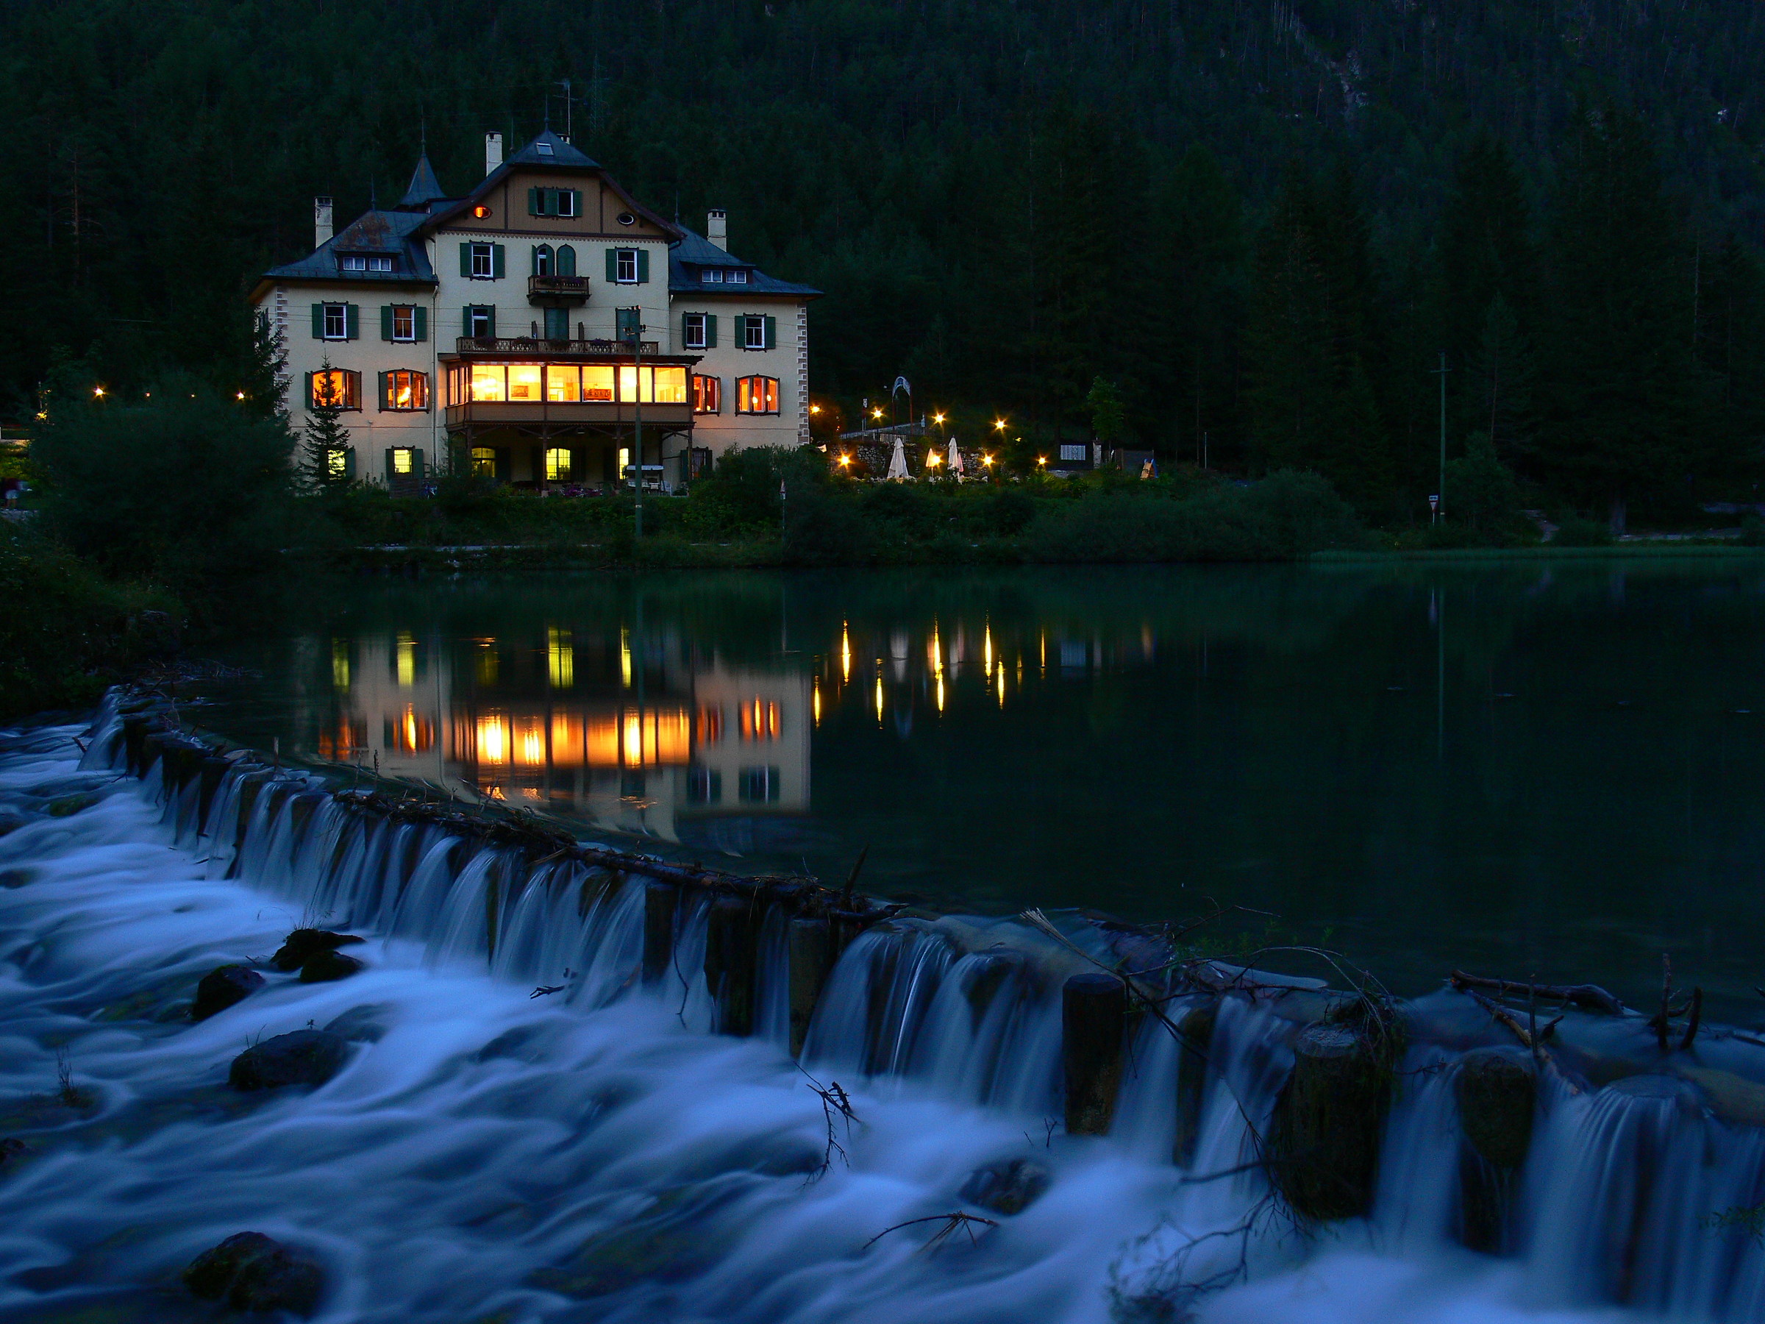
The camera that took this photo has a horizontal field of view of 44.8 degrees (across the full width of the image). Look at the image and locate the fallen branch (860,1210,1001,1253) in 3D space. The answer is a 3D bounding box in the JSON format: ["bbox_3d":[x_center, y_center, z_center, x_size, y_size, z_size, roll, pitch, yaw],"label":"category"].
[{"bbox_3d":[0.219,2.621,9.856,0.622,0.170,0.260,0,4,1],"label":"fallen branch"}]

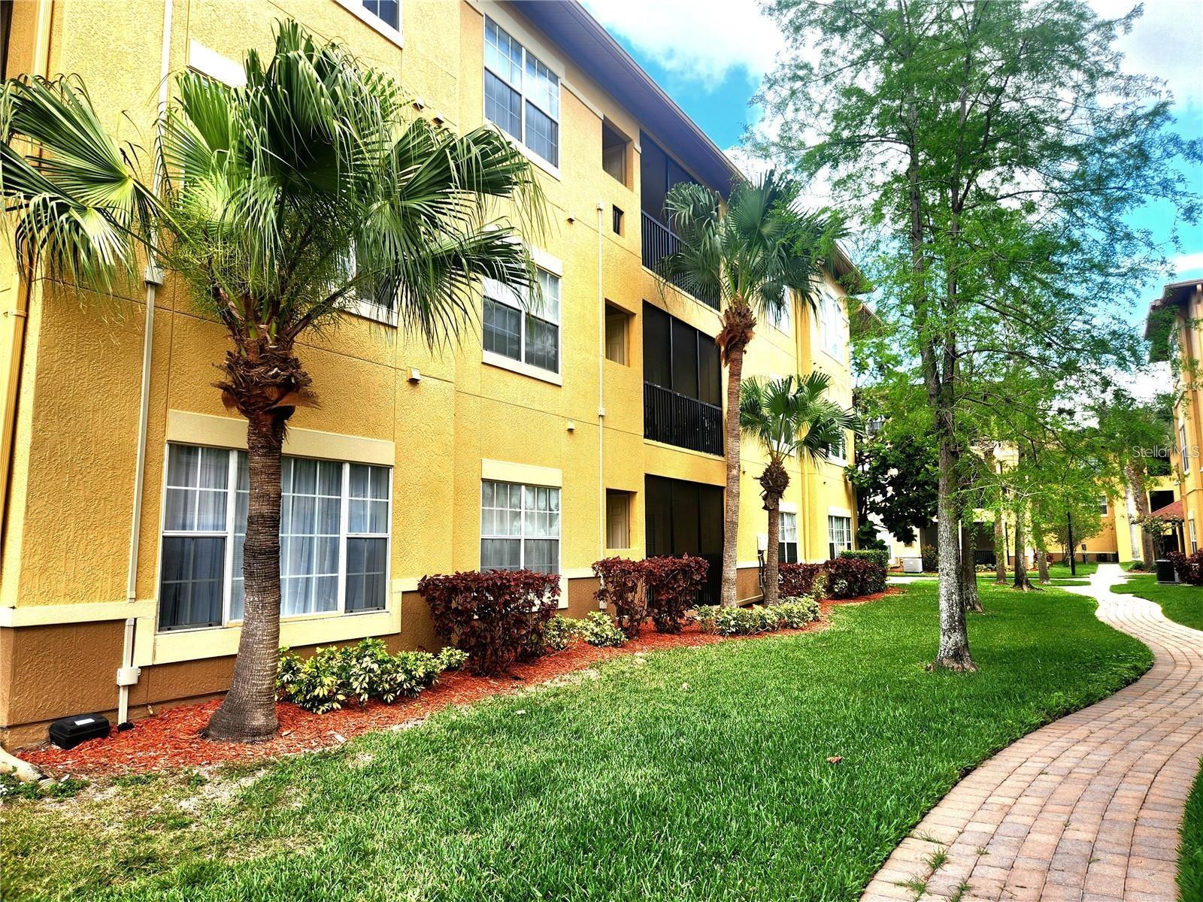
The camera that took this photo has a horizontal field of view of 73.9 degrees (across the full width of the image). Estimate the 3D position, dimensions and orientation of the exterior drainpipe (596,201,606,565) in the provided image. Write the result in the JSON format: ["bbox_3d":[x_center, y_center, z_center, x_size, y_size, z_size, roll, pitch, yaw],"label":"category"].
[{"bbox_3d":[0.032,-0.828,13.118,0.100,6.943,0.110,-5,-8,31],"label":"exterior drainpipe"}]

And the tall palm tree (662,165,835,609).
[{"bbox_3d":[2.881,-1.173,15.416,3.200,8.647,3.200,-5,-8,31],"label":"tall palm tree"}]

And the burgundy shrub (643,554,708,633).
[{"bbox_3d":[1.214,2.292,12.987,0.950,1.200,1.050,-5,-8,31],"label":"burgundy shrub"}]

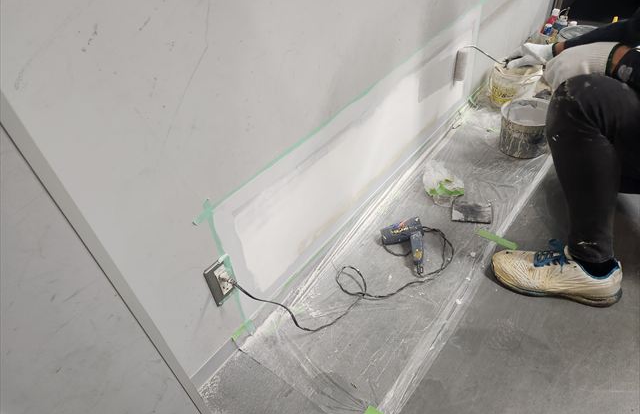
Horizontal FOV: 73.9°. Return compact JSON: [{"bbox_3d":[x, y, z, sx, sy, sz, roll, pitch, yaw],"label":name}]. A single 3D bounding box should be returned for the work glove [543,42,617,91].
[{"bbox_3d":[0.658,-0.346,1.070,0.170,0.100,0.095,0,39,33],"label":"work glove"}]

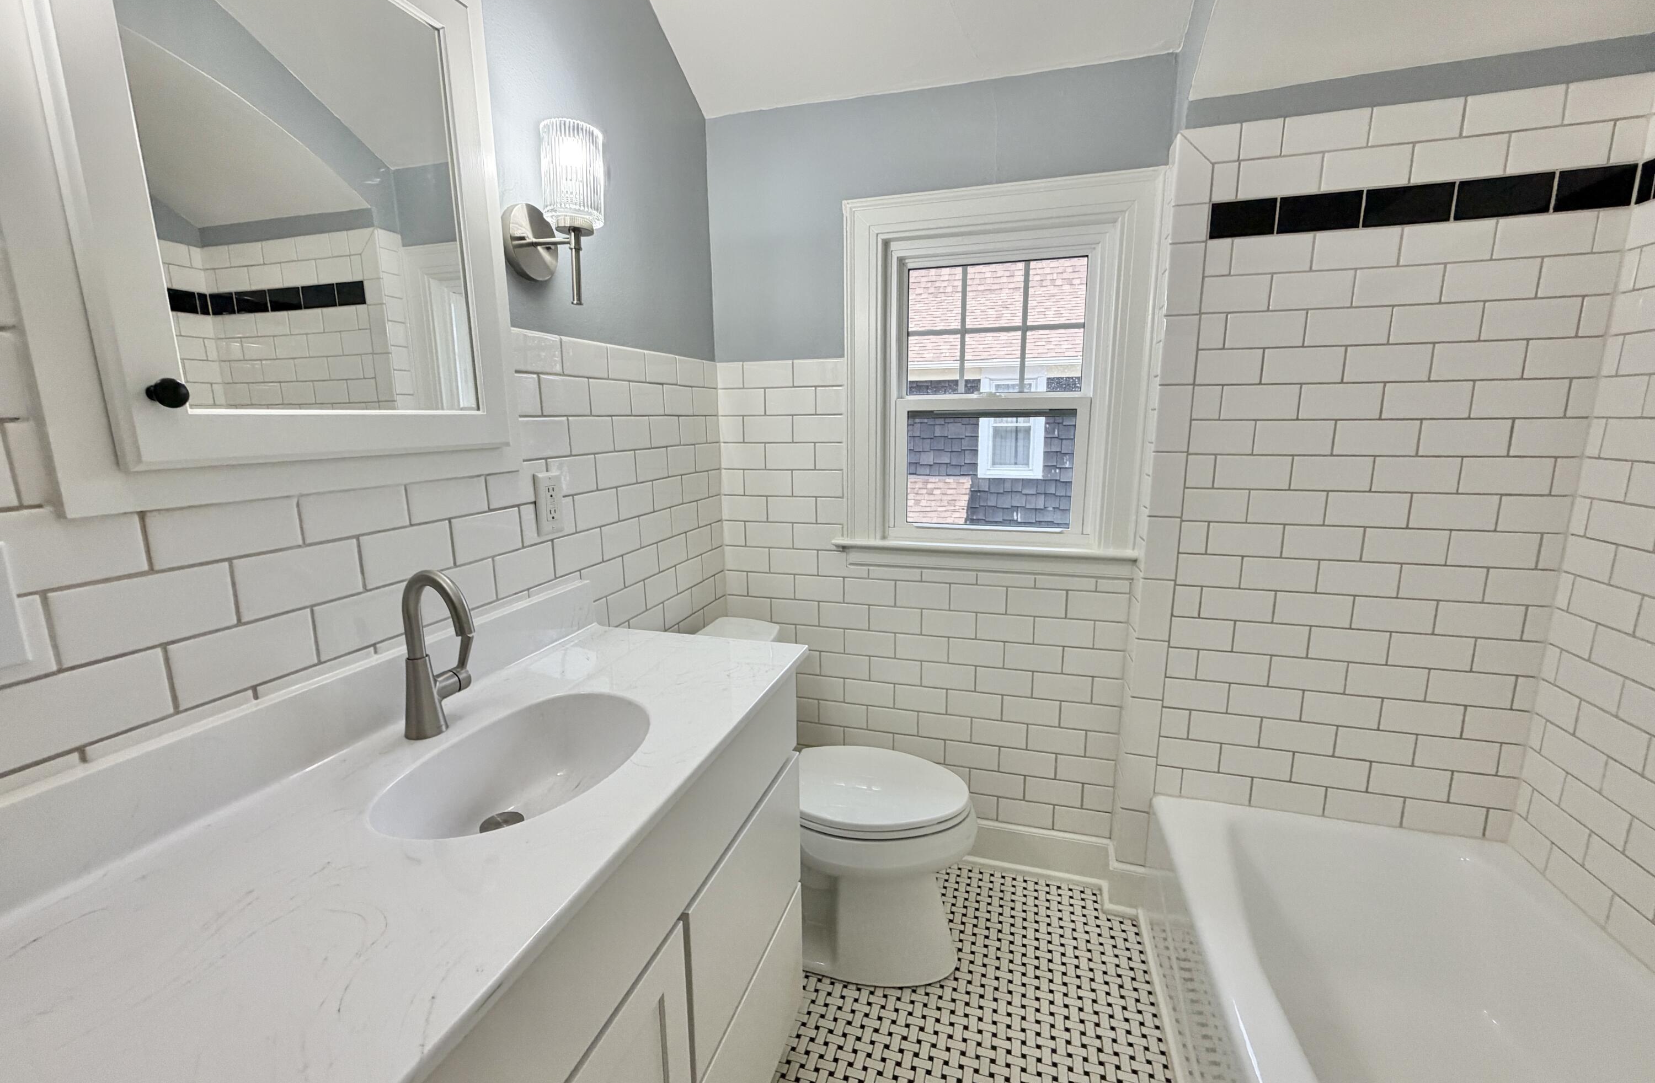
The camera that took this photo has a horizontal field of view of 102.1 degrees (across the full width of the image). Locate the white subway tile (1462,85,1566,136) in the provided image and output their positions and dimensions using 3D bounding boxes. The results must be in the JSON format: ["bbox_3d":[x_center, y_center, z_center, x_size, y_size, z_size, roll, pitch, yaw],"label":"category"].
[{"bbox_3d":[1.341,-0.840,1.310,0.155,0.068,0.009,2,11,16],"label":"white subway tile"}]

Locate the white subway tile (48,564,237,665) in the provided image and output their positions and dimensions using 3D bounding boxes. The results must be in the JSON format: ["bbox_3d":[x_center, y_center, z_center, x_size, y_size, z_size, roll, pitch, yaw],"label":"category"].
[{"bbox_3d":[-0.705,0.071,0.698,0.008,0.075,0.152,2,11,16],"label":"white subway tile"}]

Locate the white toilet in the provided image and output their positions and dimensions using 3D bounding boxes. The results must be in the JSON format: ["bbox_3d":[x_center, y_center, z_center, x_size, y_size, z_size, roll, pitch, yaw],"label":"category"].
[{"bbox_3d":[-0.019,0.652,1.691,0.779,0.752,0.460,2,11,16],"label":"white toilet"}]

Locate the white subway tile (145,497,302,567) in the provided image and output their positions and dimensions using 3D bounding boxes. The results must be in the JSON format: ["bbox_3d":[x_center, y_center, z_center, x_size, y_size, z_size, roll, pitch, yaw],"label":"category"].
[{"bbox_3d":[-0.685,-0.017,0.764,0.009,0.067,0.152,2,11,16],"label":"white subway tile"}]

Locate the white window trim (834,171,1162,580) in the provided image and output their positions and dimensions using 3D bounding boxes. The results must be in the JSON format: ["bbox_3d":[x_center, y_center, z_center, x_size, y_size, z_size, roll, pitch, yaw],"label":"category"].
[{"bbox_3d":[0.406,-0.401,1.764,0.798,0.984,0.070,3,11,17],"label":"white window trim"}]

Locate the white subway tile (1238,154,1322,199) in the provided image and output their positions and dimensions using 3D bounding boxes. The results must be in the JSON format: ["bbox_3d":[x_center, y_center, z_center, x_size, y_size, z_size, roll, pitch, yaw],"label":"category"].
[{"bbox_3d":[0.966,-0.779,1.431,0.153,0.074,0.009,2,11,16],"label":"white subway tile"}]

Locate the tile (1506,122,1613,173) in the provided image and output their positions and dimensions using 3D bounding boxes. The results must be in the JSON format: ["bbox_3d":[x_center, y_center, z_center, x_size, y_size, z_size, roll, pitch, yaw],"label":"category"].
[{"bbox_3d":[1.411,-0.756,1.291,0.152,0.075,0.008,2,11,17],"label":"tile"}]

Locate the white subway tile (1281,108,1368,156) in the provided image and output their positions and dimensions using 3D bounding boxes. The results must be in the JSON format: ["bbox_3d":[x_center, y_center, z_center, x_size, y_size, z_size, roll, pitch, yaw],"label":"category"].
[{"bbox_3d":[1.039,-0.851,1.396,0.153,0.070,0.009,2,11,16],"label":"white subway tile"}]

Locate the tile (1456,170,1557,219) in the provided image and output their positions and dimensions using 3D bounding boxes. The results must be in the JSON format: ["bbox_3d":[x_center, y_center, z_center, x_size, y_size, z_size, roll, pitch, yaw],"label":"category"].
[{"bbox_3d":[1.338,-0.682,1.328,0.152,0.075,0.008,2,11,17],"label":"tile"}]

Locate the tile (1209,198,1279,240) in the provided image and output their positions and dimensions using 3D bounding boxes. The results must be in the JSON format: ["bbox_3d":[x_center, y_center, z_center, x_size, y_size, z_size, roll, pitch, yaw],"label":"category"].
[{"bbox_3d":[0.905,-0.701,1.459,0.125,0.075,0.008,2,11,17],"label":"tile"}]

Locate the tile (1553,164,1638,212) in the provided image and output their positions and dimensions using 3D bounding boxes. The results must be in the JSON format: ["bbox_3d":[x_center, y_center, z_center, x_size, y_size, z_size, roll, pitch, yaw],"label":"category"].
[{"bbox_3d":[1.474,-0.676,1.286,0.123,0.075,0.008,2,11,17],"label":"tile"}]

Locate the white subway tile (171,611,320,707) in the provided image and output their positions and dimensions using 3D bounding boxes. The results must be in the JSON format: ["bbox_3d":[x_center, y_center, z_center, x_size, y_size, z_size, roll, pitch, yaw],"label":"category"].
[{"bbox_3d":[-0.684,0.134,0.789,0.009,0.074,0.152,2,11,16],"label":"white subway tile"}]

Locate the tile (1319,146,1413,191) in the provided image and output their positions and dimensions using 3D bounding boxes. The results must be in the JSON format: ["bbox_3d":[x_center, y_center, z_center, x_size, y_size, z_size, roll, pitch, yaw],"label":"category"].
[{"bbox_3d":[1.117,-0.772,1.388,0.153,0.073,0.009,2,11,16],"label":"tile"}]

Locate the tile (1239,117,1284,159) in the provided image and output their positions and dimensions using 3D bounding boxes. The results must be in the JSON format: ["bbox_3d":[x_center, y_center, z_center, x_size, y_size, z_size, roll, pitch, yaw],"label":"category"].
[{"bbox_3d":[0.923,-0.854,1.424,0.076,0.071,0.008,2,11,17],"label":"tile"}]

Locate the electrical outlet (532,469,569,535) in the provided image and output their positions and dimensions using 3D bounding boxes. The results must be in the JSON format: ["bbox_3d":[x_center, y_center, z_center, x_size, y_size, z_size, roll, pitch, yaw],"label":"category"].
[{"bbox_3d":[-0.530,-0.071,1.274,0.009,0.118,0.077,2,11,16],"label":"electrical outlet"}]

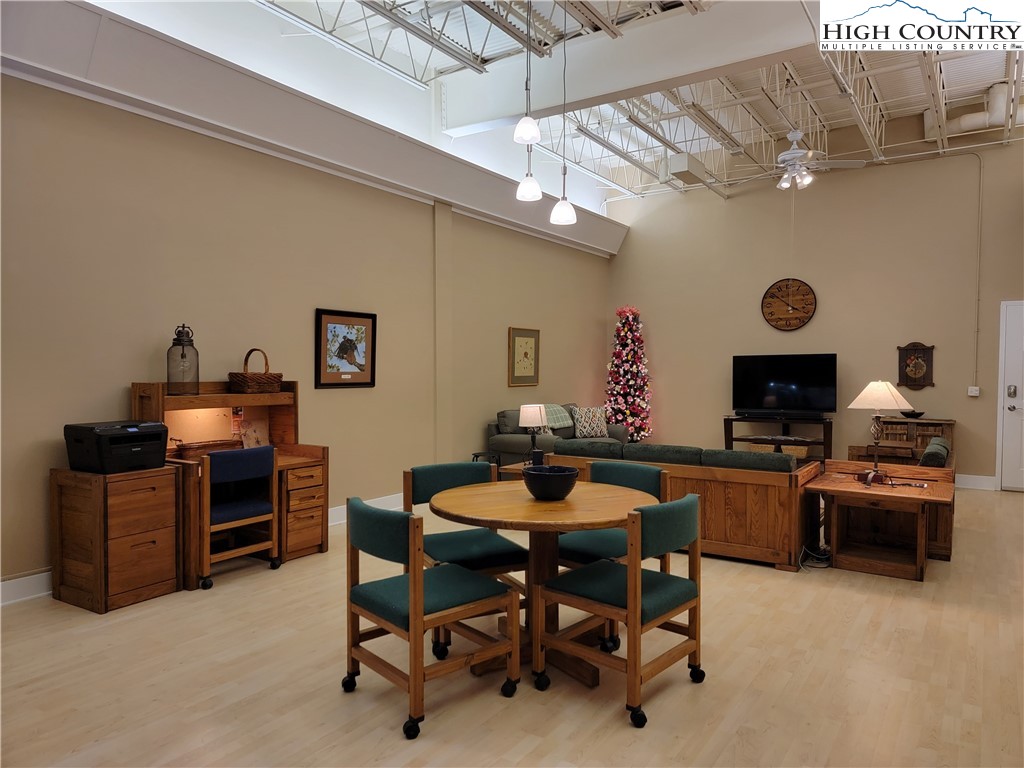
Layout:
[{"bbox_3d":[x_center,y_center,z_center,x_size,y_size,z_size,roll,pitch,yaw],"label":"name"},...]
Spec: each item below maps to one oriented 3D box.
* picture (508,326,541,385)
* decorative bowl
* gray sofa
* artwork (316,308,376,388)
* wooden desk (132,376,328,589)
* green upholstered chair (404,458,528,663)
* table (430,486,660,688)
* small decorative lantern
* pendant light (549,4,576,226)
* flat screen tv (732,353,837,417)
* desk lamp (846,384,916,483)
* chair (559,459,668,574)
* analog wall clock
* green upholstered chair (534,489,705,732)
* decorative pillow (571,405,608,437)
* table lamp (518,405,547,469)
[{"bbox_3d":[0.155,-0.314,8.609,0.030,0.690,0.660,1,2,33],"label":"picture"},{"bbox_3d":[0.183,0.469,3.332,0.263,0.130,0.263,0,1,0],"label":"decorative bowl"},{"bbox_3d":[0.619,0.731,8.428,0.941,0.910,1.750,0,1,34],"label":"gray sofa"},{"bbox_3d":[-1.439,-0.295,6.159,0.030,0.659,0.685,1,1,33],"label":"artwork"},{"bbox_3d":[-1.916,0.616,4.912,0.608,1.250,1.130,1,2,33],"label":"wooden desk"},{"bbox_3d":[-0.214,0.851,3.534,0.521,0.834,0.536,-1,1,-29],"label":"green upholstered chair"},{"bbox_3d":[0.141,0.898,3.285,1.066,0.746,1.066,0,1,0],"label":"table"},{"bbox_3d":[-2.209,-0.161,4.775,0.197,0.480,0.197,0,1,34],"label":"small decorative lantern"},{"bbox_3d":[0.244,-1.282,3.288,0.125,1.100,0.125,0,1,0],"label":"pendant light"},{"bbox_3d":[3.417,-0.004,8.943,1.230,0.705,0.070,1,1,36],"label":"flat screen tv"},{"bbox_3d":[2.607,0.341,5.037,0.374,0.728,0.374,1,1,40],"label":"desk lamp"},{"bbox_3d":[0.447,0.848,3.616,0.521,0.834,0.536,1,1,43],"label":"chair"},{"bbox_3d":[3.523,-1.012,9.056,0.674,0.674,0.040,0,1,34],"label":"analog wall clock"},{"bbox_3d":[0.445,0.874,3.011,0.520,0.810,0.525,1,2,40],"label":"green upholstered chair"},{"bbox_3d":[0.987,0.487,8.980,0.450,0.430,0.150,0,-17,8],"label":"decorative pillow"},{"bbox_3d":[0.183,0.430,6.024,0.236,0.525,0.236,0,1,0],"label":"table lamp"}]

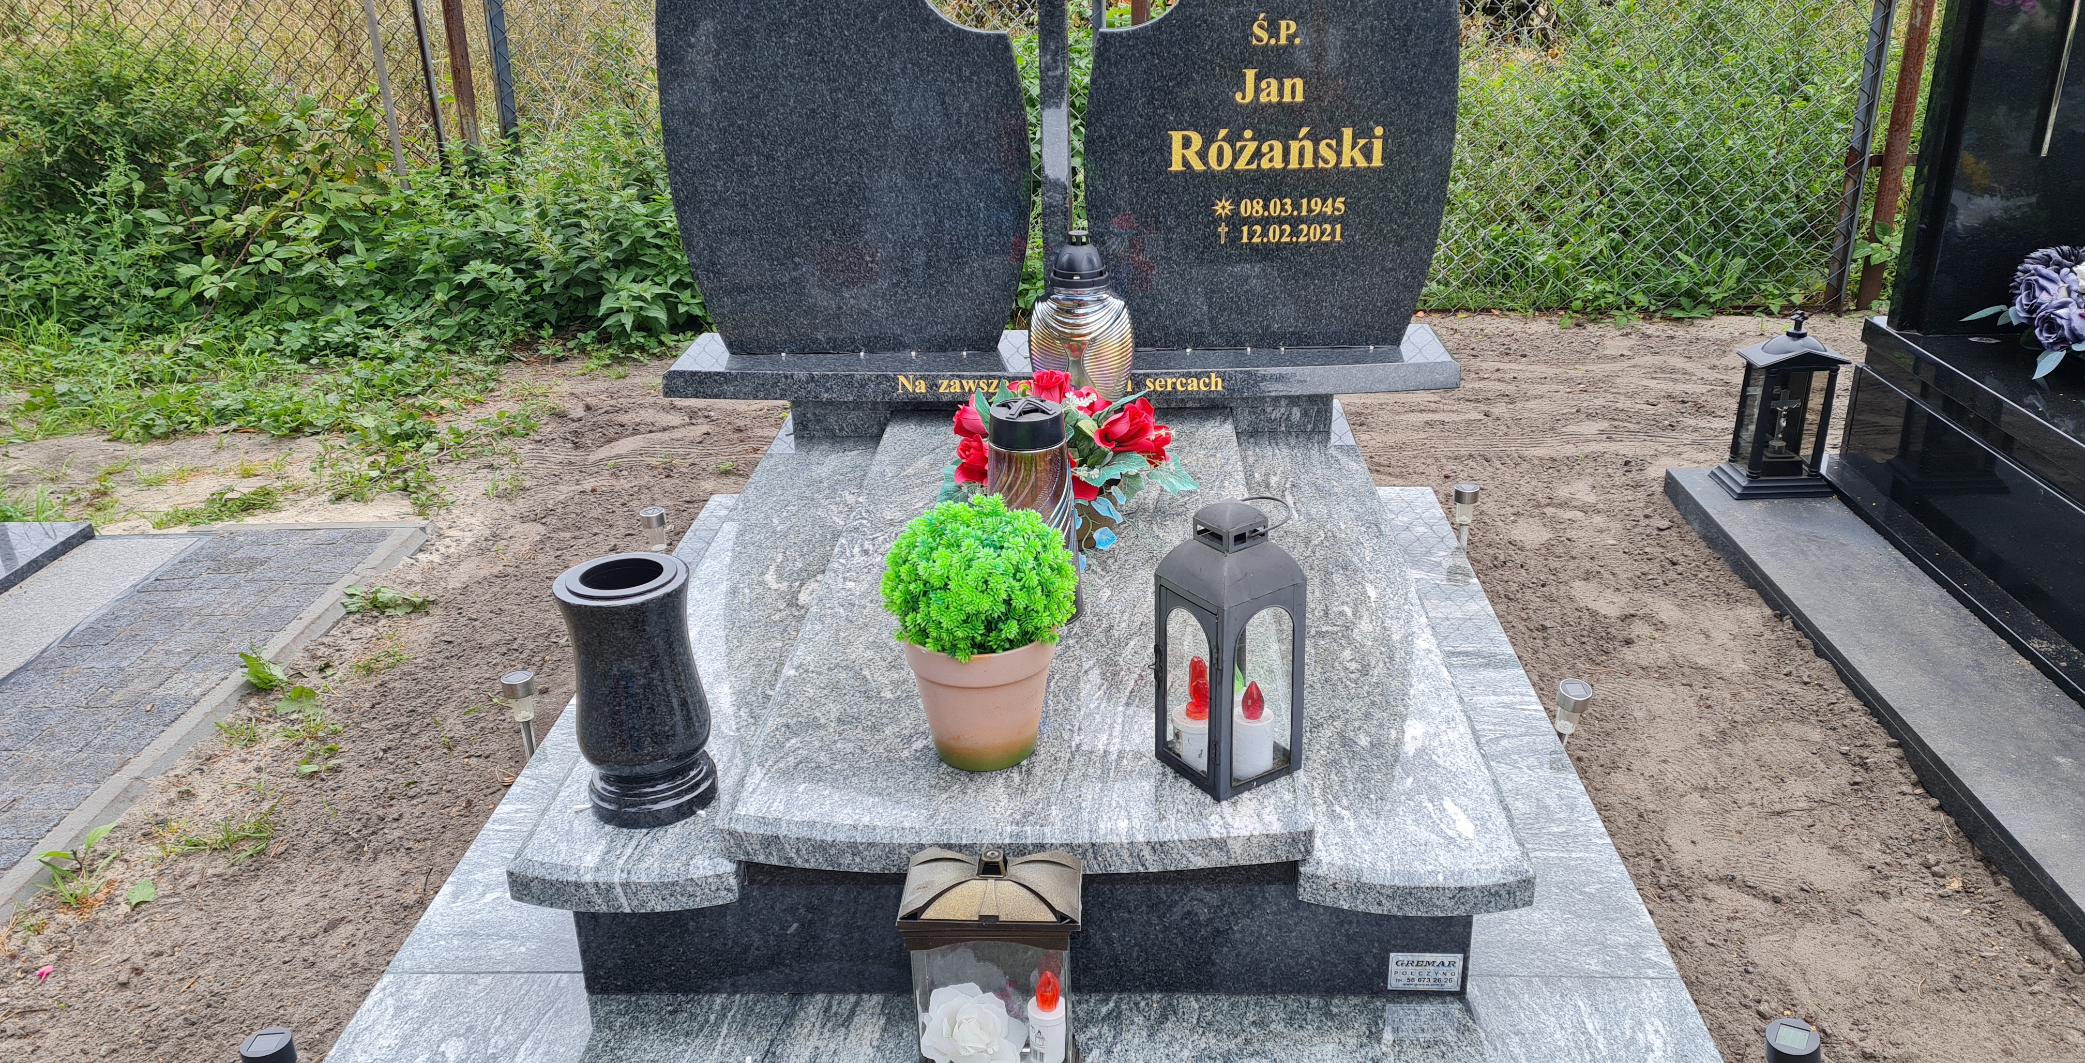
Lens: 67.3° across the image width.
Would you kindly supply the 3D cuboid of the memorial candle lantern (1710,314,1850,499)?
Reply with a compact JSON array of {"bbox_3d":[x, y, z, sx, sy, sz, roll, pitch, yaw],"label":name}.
[{"bbox_3d":[1.895,-0.330,4.001,0.242,0.460,0.175,-1,22,3],"label":"memorial candle lantern"}]

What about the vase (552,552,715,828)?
[{"bbox_3d":[-0.588,0.234,2.289,0.189,0.361,0.189,-1,22,3],"label":"vase"}]

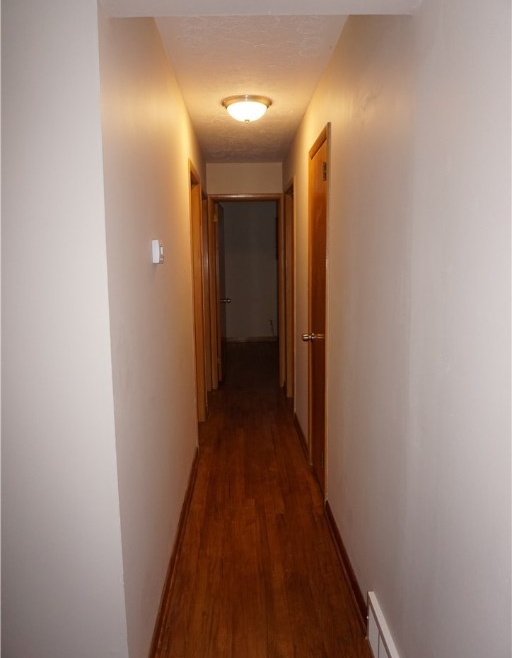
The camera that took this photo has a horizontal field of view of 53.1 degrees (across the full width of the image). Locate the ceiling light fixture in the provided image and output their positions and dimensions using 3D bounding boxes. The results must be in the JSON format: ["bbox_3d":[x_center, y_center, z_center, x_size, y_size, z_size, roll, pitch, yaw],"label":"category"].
[{"bbox_3d":[-0.053,-1.412,3.334,0.335,0.130,0.335,-1,8,-2],"label":"ceiling light fixture"}]

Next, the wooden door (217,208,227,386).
[{"bbox_3d":[-0.400,-0.393,5.950,0.045,2.000,0.680,0,8,2],"label":"wooden door"}]

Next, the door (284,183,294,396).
[{"bbox_3d":[0.351,-0.257,4.811,0.050,2.030,0.700,-1,8,-2],"label":"door"}]

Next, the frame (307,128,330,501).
[{"bbox_3d":[0.388,-0.041,3.175,0.050,2.040,0.660,-1,8,-2],"label":"frame"}]

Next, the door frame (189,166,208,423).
[{"bbox_3d":[-0.485,-0.157,4.102,0.050,2.030,0.720,-1,8,-2],"label":"door frame"}]

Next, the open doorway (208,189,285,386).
[{"bbox_3d":[-0.098,-0.376,5.579,0.790,2.080,0.120,-1,8,-2],"label":"open doorway"}]

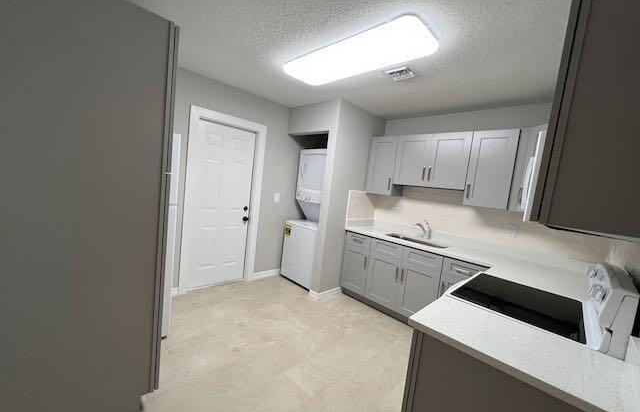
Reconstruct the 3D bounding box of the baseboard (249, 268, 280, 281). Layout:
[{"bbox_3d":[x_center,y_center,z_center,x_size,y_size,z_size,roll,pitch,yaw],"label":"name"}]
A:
[{"bbox_3d":[-0.794,1.021,3.598,0.486,0.089,0.025,2,7,-44],"label":"baseboard"}]

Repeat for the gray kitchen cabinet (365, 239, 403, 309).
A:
[{"bbox_3d":[0.969,0.821,3.041,0.635,0.801,0.432,2,7,-44],"label":"gray kitchen cabinet"}]

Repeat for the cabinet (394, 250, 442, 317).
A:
[{"bbox_3d":[1.257,0.878,2.745,0.635,0.801,0.402,2,7,-44],"label":"cabinet"}]

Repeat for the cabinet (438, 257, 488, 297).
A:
[{"bbox_3d":[1.541,0.934,2.454,0.635,0.801,0.419,2,7,-44],"label":"cabinet"}]

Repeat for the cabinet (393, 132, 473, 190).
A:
[{"bbox_3d":[1.369,-0.516,2.892,0.322,0.606,0.835,2,7,-44],"label":"cabinet"}]

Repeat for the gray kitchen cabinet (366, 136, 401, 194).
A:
[{"bbox_3d":[0.933,-0.528,3.338,0.322,0.754,0.405,2,7,-44],"label":"gray kitchen cabinet"}]

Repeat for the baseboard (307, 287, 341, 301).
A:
[{"bbox_3d":[0.089,1.149,3.228,0.445,0.091,0.177,2,7,-44],"label":"baseboard"}]

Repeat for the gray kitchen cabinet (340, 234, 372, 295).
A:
[{"bbox_3d":[0.682,0.764,3.335,0.635,0.801,0.397,2,7,-44],"label":"gray kitchen cabinet"}]

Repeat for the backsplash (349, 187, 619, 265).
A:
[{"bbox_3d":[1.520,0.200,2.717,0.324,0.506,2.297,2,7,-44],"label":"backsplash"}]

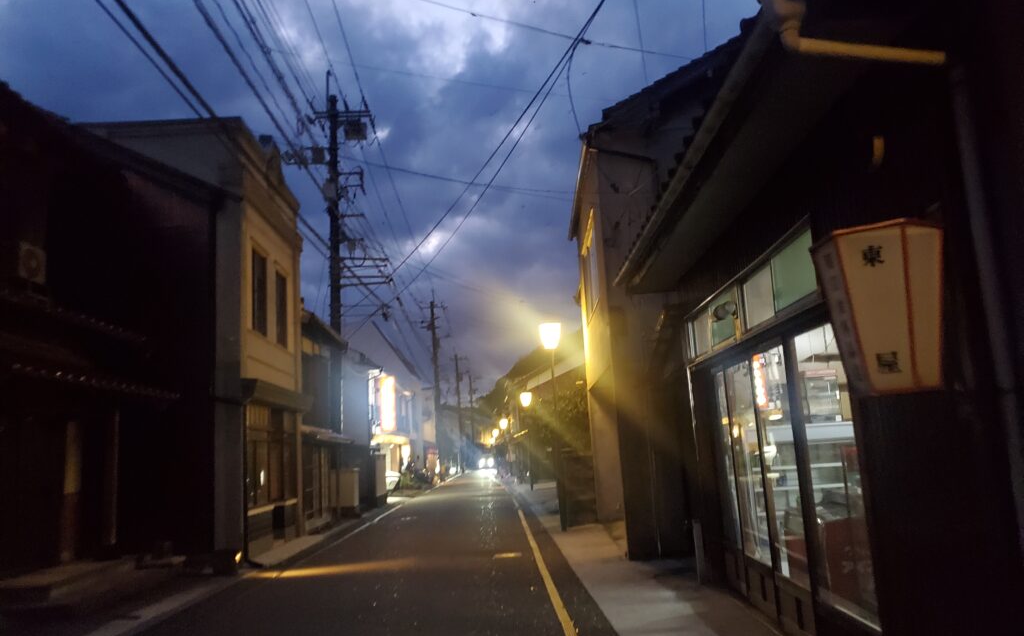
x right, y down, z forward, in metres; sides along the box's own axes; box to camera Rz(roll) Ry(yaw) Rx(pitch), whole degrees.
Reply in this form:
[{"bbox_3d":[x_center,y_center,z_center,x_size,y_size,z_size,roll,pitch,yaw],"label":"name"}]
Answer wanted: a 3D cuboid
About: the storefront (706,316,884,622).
[{"bbox_3d":[2.009,1.105,5.948,0.150,1.750,3.300,-4,-10,2],"label":"storefront"}]

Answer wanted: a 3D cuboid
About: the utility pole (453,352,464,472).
[{"bbox_3d":[-4.928,8.851,72.586,0.800,10.890,0.500,-3,-10,-2],"label":"utility pole"}]

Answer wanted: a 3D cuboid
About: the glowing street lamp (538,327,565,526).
[{"bbox_3d":[0.820,1.923,14.068,0.400,3.810,0.400,-3,-10,-2],"label":"glowing street lamp"}]

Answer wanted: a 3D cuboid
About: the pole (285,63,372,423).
[{"bbox_3d":[-4.780,-0.875,20.473,2.500,12.140,0.900,-3,-10,-2],"label":"pole"}]

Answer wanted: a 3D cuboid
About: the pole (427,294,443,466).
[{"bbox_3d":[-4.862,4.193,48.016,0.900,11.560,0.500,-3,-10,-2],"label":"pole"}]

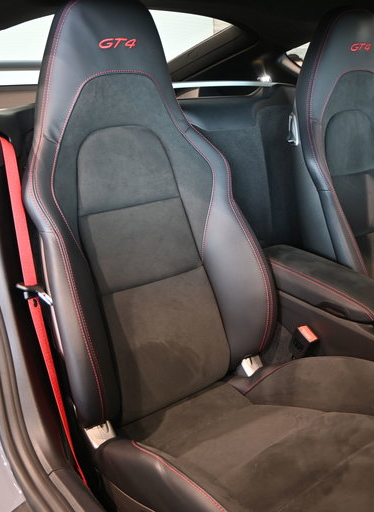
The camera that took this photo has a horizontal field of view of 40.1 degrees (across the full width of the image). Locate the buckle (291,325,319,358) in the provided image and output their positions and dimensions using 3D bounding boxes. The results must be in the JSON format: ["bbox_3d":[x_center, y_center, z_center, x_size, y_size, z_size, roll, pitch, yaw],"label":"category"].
[{"bbox_3d":[0.267,0.207,1.185,0.028,0.080,0.042,-13,47,-30],"label":"buckle"}]

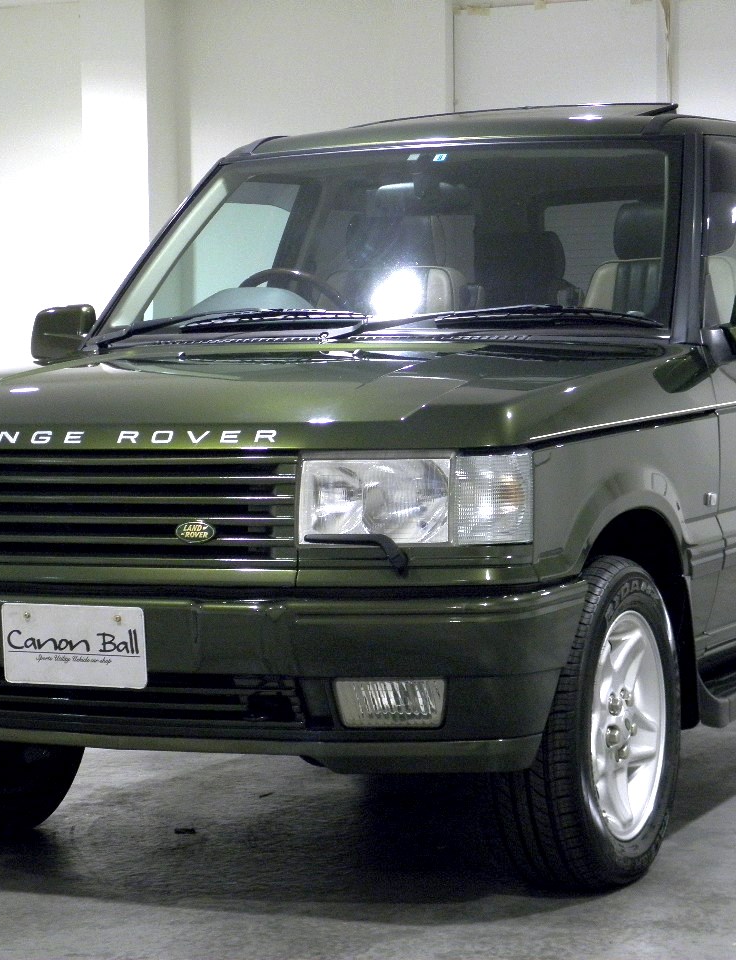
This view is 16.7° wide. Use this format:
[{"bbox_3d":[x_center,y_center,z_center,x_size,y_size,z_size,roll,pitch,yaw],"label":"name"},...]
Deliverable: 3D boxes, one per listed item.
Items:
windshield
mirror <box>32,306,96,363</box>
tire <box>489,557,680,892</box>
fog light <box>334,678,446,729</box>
[{"bbox_3d":[0.090,-0.632,6.428,1.530,0.090,0.700,0,47,25],"label":"windshield"},{"bbox_3d":[-0.819,-0.394,6.888,0.247,0.168,0.130,1,3,25],"label":"mirror"},{"bbox_3d":[0.463,0.520,5.464,0.265,0.725,0.734,1,3,25],"label":"tire"},{"bbox_3d":[0.052,0.444,4.954,0.220,0.111,0.110,0,3,19],"label":"fog light"}]

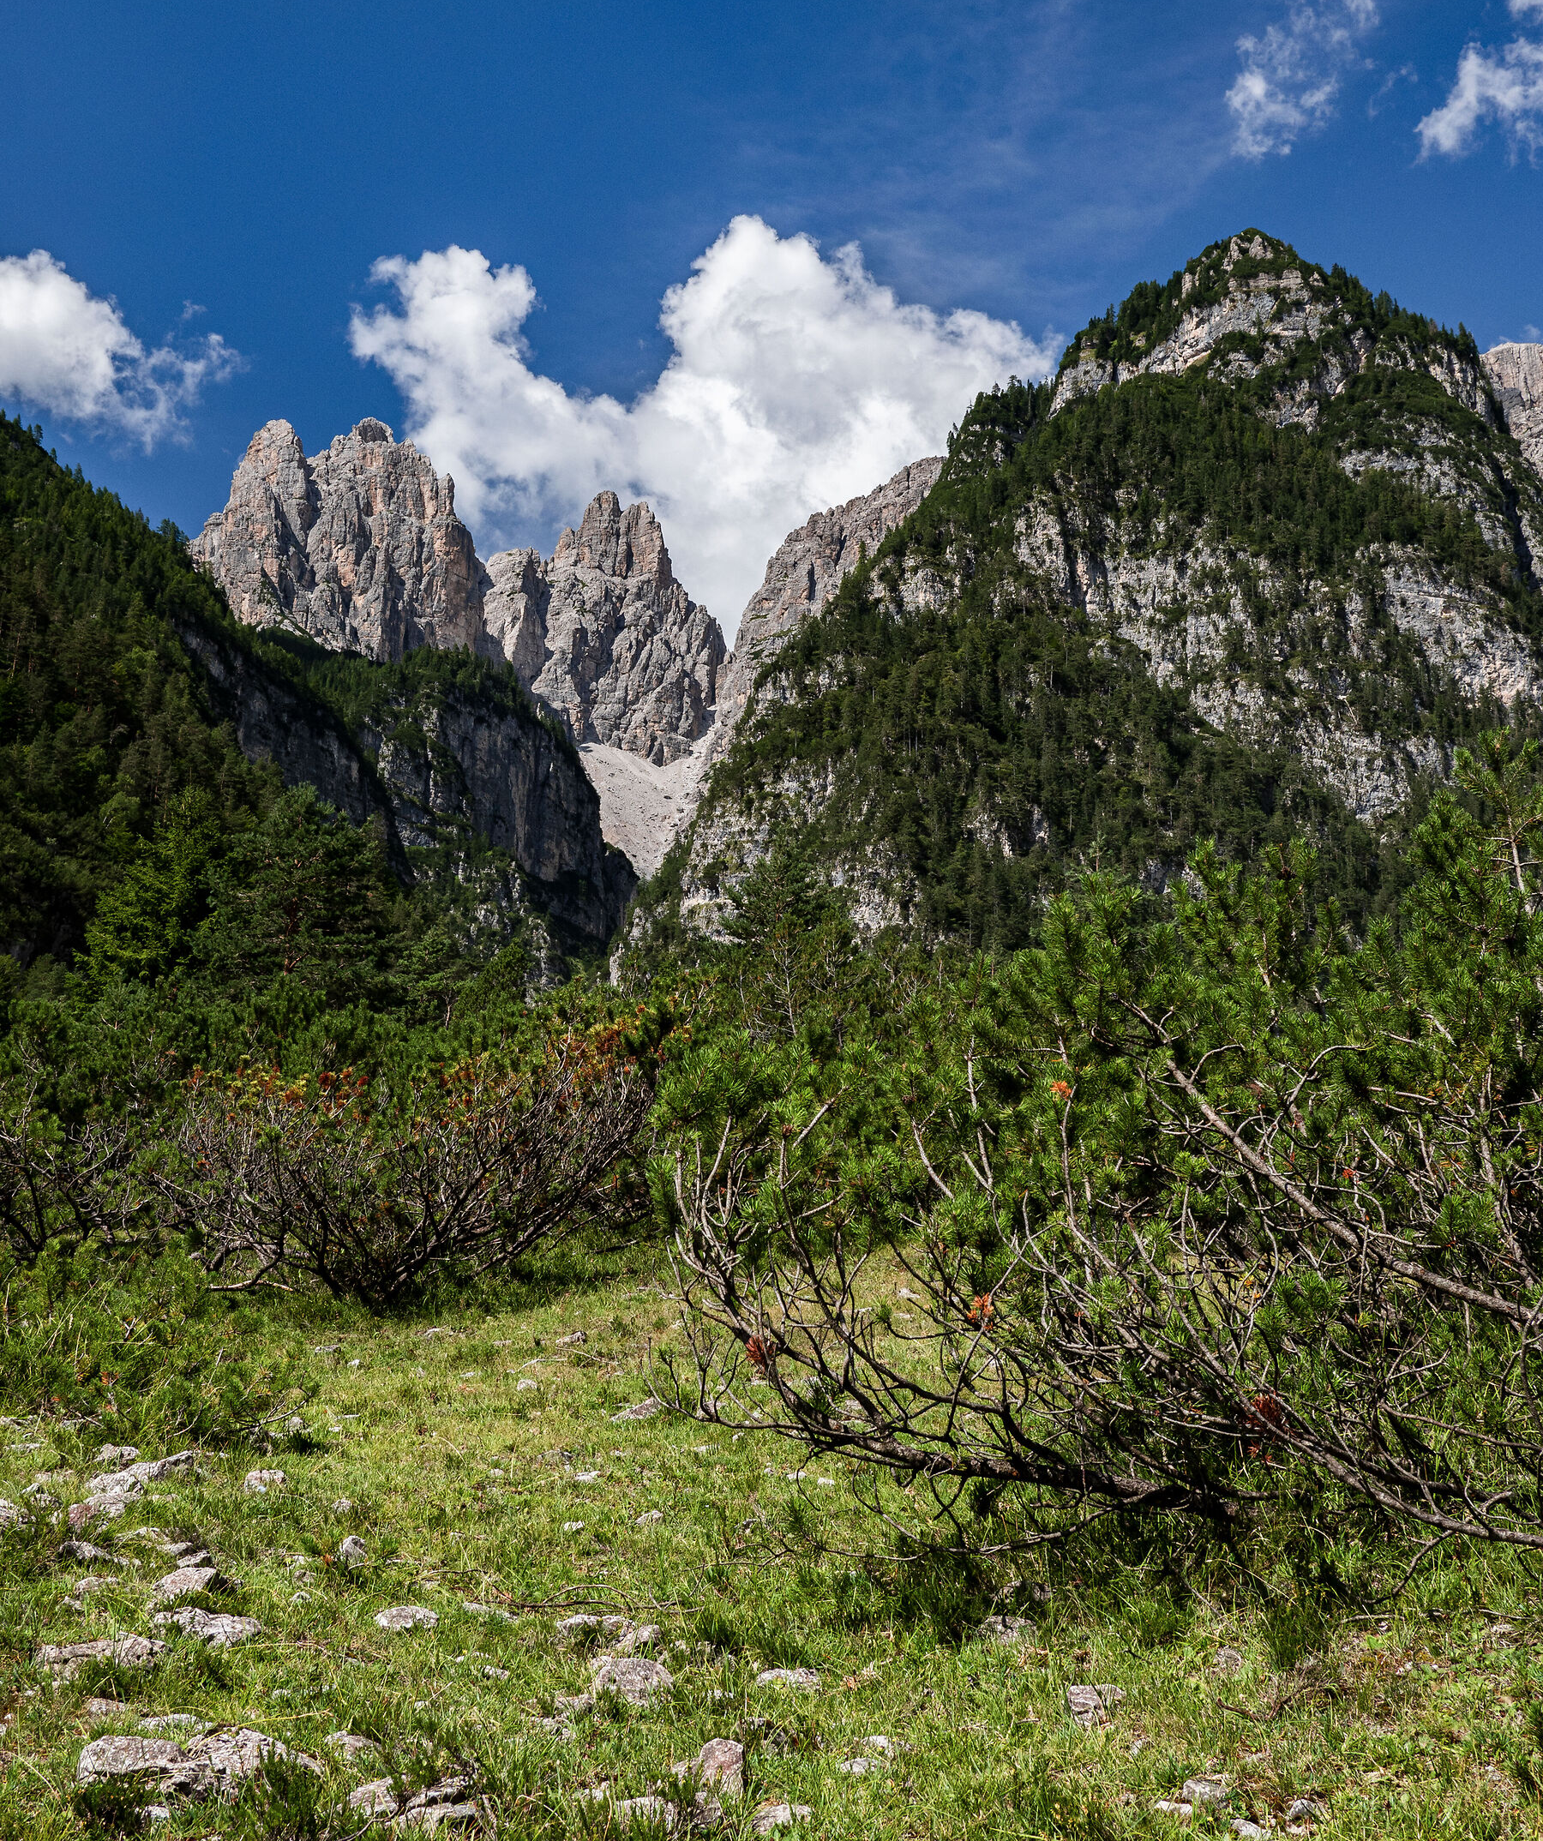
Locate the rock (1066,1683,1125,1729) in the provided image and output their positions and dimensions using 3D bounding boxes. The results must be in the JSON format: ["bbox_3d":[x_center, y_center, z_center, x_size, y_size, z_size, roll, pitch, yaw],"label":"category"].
[{"bbox_3d":[0.717,1.744,5.279,0.129,0.081,0.099,0,-3,8],"label":"rock"}]

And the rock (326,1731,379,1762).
[{"bbox_3d":[-0.891,1.751,5.039,0.107,0.048,0.082,1,-3,-10],"label":"rock"}]

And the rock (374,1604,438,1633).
[{"bbox_3d":[-0.958,1.830,6.231,0.168,0.058,0.135,0,-3,0],"label":"rock"}]

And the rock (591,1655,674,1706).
[{"bbox_3d":[-0.326,1.782,5.567,0.195,0.100,0.156,0,-3,0],"label":"rock"}]

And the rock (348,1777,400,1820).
[{"bbox_3d":[-0.794,1.758,4.758,0.106,0.071,0.090,0,-3,0],"label":"rock"}]

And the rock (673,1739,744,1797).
[{"bbox_3d":[-0.131,1.749,4.904,0.146,0.106,0.110,0,-3,0],"label":"rock"}]

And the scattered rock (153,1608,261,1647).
[{"bbox_3d":[-1.418,1.775,5.966,0.269,0.082,0.178,1,-3,-13],"label":"scattered rock"}]

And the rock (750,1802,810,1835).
[{"bbox_3d":[0.017,1.738,4.599,0.116,0.044,0.089,0,-3,0],"label":"rock"}]

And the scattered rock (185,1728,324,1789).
[{"bbox_3d":[-1.070,1.731,4.906,0.280,0.087,0.194,1,-3,-12],"label":"scattered rock"}]

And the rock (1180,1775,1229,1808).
[{"bbox_3d":[0.877,1.767,4.822,0.101,0.057,0.081,0,-3,0],"label":"rock"}]

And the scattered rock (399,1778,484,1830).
[{"bbox_3d":[-0.650,1.748,4.705,0.165,0.090,0.124,0,-3,0],"label":"scattered rock"}]

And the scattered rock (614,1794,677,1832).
[{"bbox_3d":[-0.249,1.761,4.694,0.127,0.058,0.095,0,-3,0],"label":"scattered rock"}]

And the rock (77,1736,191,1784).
[{"bbox_3d":[-1.321,1.740,4.926,0.229,0.070,0.151,1,-3,-15],"label":"rock"}]

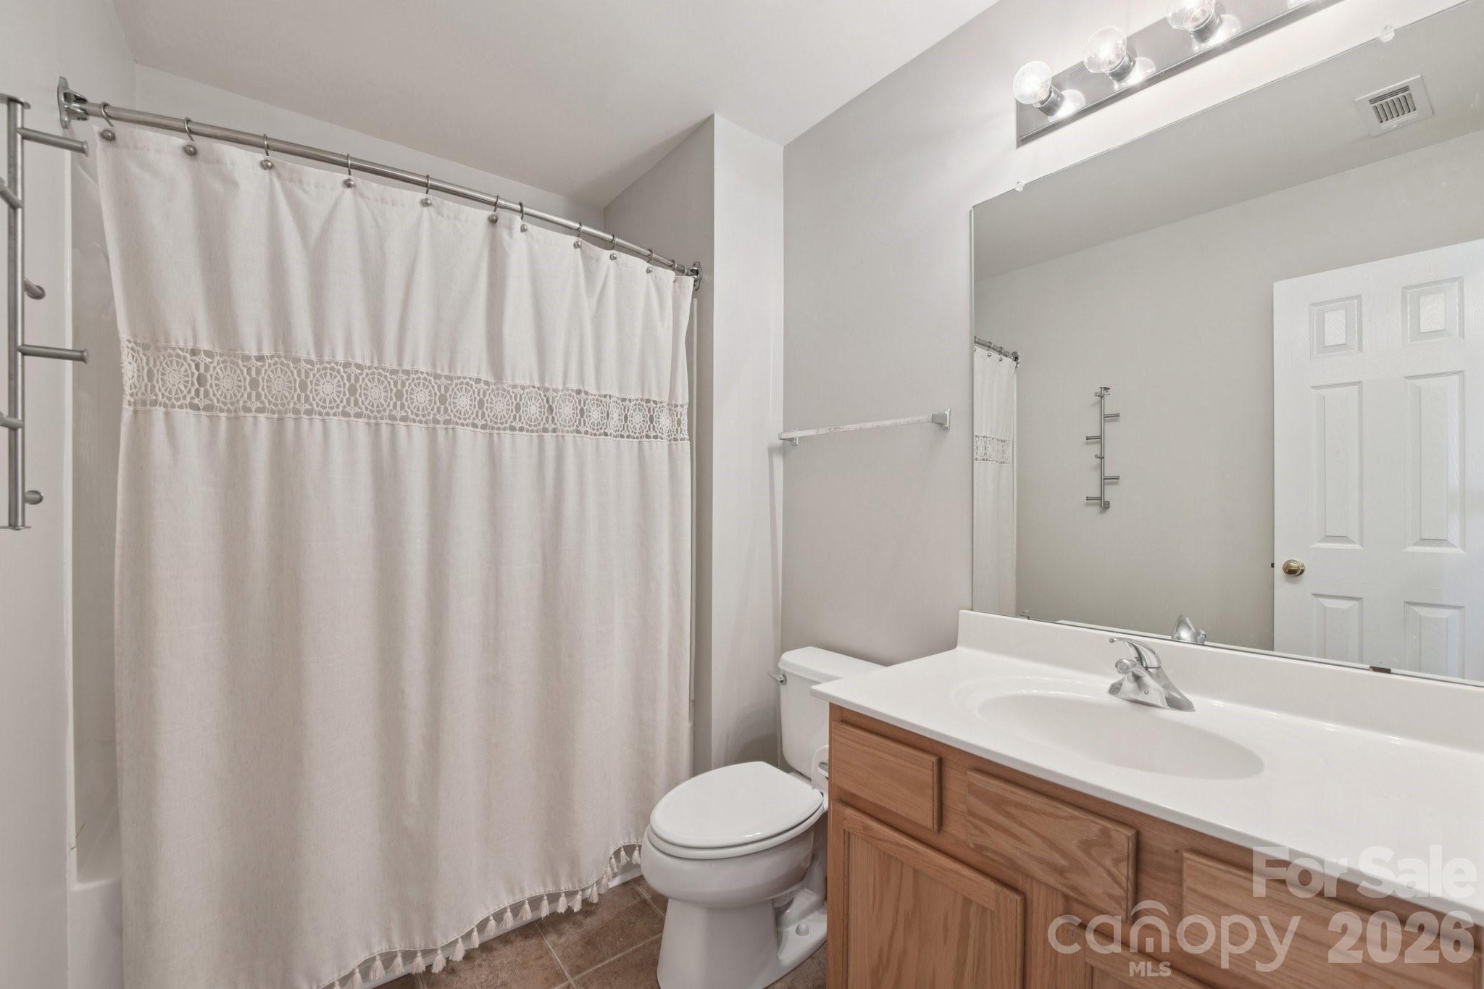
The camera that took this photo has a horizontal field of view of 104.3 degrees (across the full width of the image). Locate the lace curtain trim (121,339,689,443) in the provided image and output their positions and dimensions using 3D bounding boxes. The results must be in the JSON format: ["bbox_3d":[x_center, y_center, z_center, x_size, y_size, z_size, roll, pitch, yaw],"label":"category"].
[{"bbox_3d":[-0.697,-0.241,1.557,1.359,0.145,0.128,0,0,-38],"label":"lace curtain trim"}]

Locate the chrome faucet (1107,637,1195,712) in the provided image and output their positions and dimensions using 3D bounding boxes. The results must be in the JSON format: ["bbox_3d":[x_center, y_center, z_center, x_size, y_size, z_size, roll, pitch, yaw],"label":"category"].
[{"bbox_3d":[0.799,0.356,1.169,0.197,0.153,0.154,0,0,-39],"label":"chrome faucet"}]

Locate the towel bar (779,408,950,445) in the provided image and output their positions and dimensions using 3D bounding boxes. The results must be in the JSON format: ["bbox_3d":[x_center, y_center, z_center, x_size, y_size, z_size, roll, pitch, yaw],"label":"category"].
[{"bbox_3d":[0.353,-0.211,1.867,0.082,0.056,0.655,0,0,-39],"label":"towel bar"}]

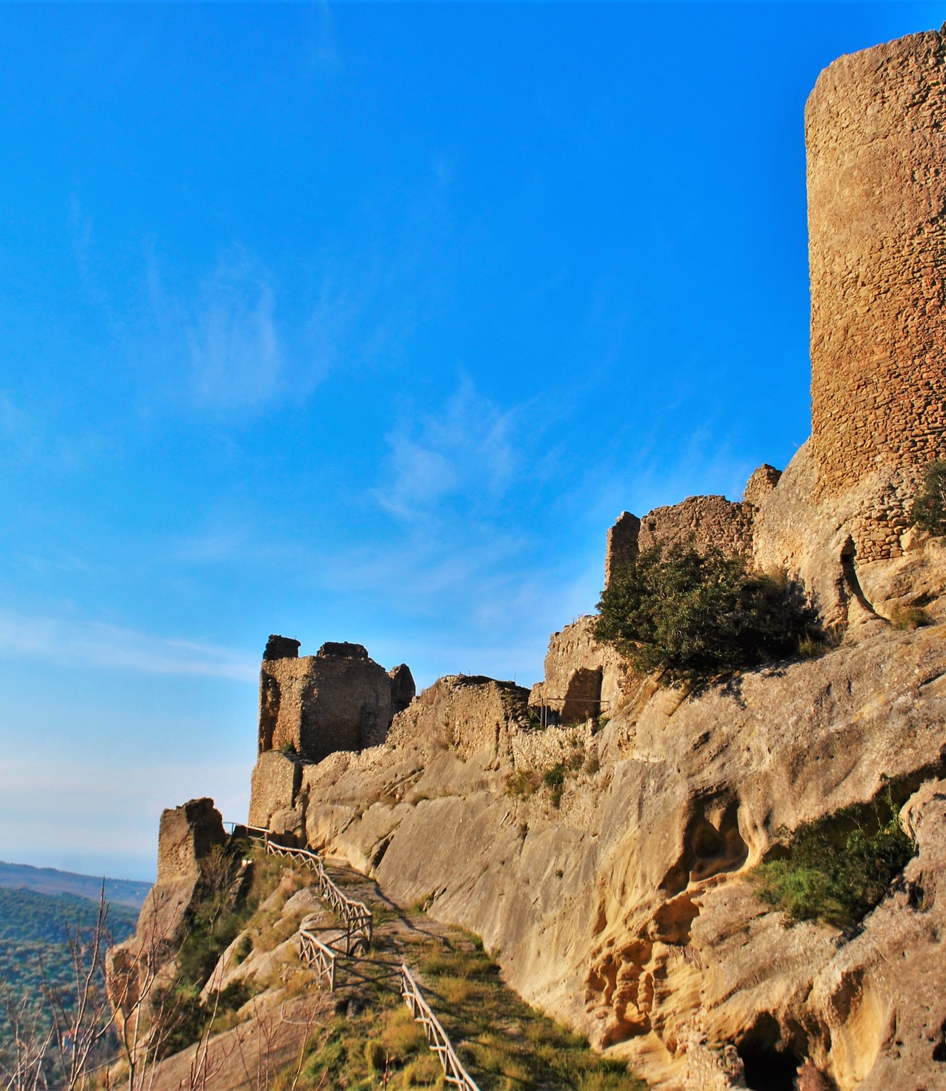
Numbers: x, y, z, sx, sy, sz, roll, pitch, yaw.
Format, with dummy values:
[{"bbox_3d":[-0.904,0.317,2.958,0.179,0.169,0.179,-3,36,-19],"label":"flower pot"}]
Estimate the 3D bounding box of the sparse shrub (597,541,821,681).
[{"bbox_3d":[7.045,1.974,36.500,6.500,3.700,4.500,-2,-14,11],"label":"sparse shrub"}]

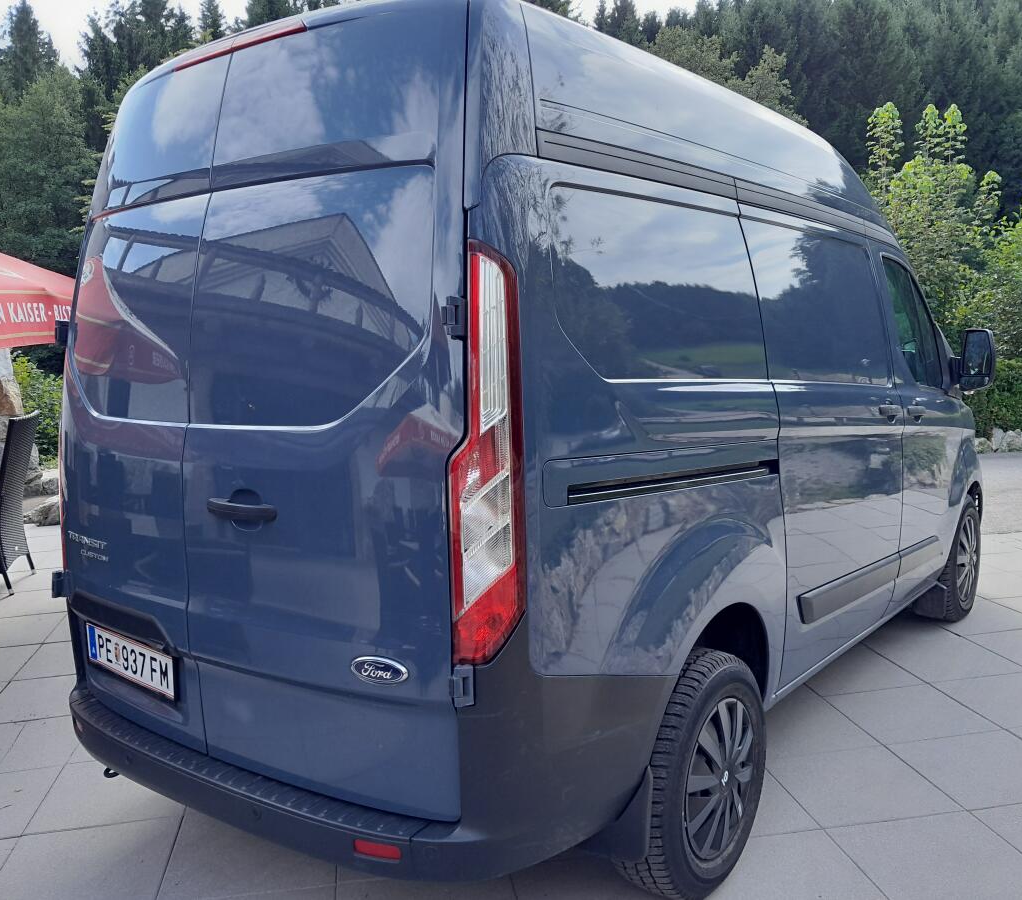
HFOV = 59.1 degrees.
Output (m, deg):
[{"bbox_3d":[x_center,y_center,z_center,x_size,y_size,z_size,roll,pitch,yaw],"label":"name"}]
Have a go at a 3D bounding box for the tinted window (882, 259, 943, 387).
[{"bbox_3d":[1.846,-0.555,4.087,0.050,0.540,0.740,-8,2,36],"label":"tinted window"}]

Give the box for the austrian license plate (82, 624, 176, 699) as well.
[{"bbox_3d":[-1.084,0.594,2.557,0.520,0.120,0.010,4,9,42],"label":"austrian license plate"}]

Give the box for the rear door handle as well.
[{"bbox_3d":[-0.602,0.135,2.008,0.220,0.042,0.045,3,9,36],"label":"rear door handle"}]

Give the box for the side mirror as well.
[{"bbox_3d":[2.206,-0.428,4.295,0.200,0.305,0.130,4,9,38],"label":"side mirror"}]

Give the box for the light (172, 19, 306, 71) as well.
[{"bbox_3d":[-0.684,-0.994,2.242,0.530,0.045,0.050,4,9,38],"label":"light"}]

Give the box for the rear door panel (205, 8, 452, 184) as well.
[{"bbox_3d":[-0.414,-0.762,2.005,0.730,0.340,0.060,3,-6,34],"label":"rear door panel"}]

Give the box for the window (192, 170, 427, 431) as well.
[{"bbox_3d":[-0.464,-0.326,1.992,0.720,0.570,0.055,3,-2,34],"label":"window"}]

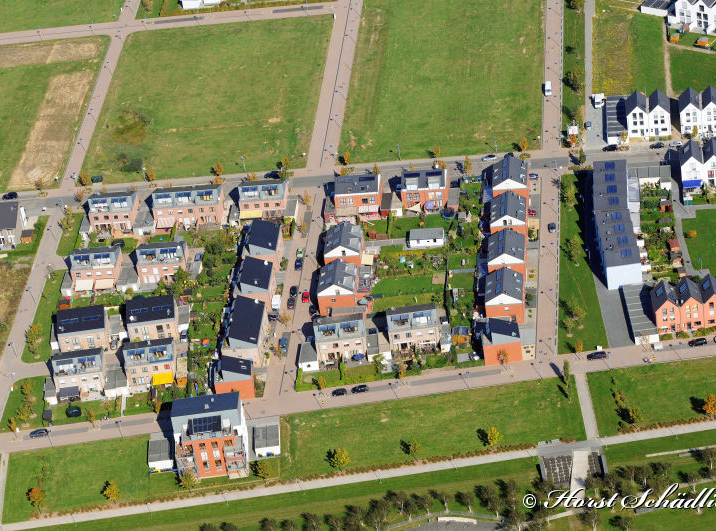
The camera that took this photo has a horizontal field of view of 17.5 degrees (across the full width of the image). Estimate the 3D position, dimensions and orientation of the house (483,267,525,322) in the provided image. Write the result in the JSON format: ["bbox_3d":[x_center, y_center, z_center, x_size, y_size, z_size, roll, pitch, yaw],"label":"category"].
[{"bbox_3d":[38.757,7.974,612.459,9.720,9.840,12.200,-4,35,8],"label":"house"}]

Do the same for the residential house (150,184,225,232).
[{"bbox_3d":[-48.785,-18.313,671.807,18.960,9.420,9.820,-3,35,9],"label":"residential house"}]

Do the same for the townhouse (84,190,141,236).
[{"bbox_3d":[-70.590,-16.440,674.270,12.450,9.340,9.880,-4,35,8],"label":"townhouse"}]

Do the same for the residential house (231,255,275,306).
[{"bbox_3d":[-28.030,4.960,633.120,9.760,9.490,12.580,-3,35,8],"label":"residential house"}]

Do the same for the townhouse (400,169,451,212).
[{"bbox_3d":[19.340,-22.470,662.270,12.670,9.140,9.530,-3,35,9],"label":"townhouse"}]

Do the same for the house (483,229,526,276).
[{"bbox_3d":[41.030,-2.620,640.860,9.840,10.210,11.700,-3,38,7],"label":"house"}]

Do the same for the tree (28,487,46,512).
[{"bbox_3d":[-80.240,59.390,585.540,4.000,7.990,4.000,-8,38,0],"label":"tree"}]

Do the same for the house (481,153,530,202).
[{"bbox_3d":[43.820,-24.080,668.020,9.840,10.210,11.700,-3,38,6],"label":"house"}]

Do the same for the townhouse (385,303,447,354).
[{"bbox_3d":[14.500,15.230,608.730,12.870,9.010,9.920,-7,34,3],"label":"townhouse"}]

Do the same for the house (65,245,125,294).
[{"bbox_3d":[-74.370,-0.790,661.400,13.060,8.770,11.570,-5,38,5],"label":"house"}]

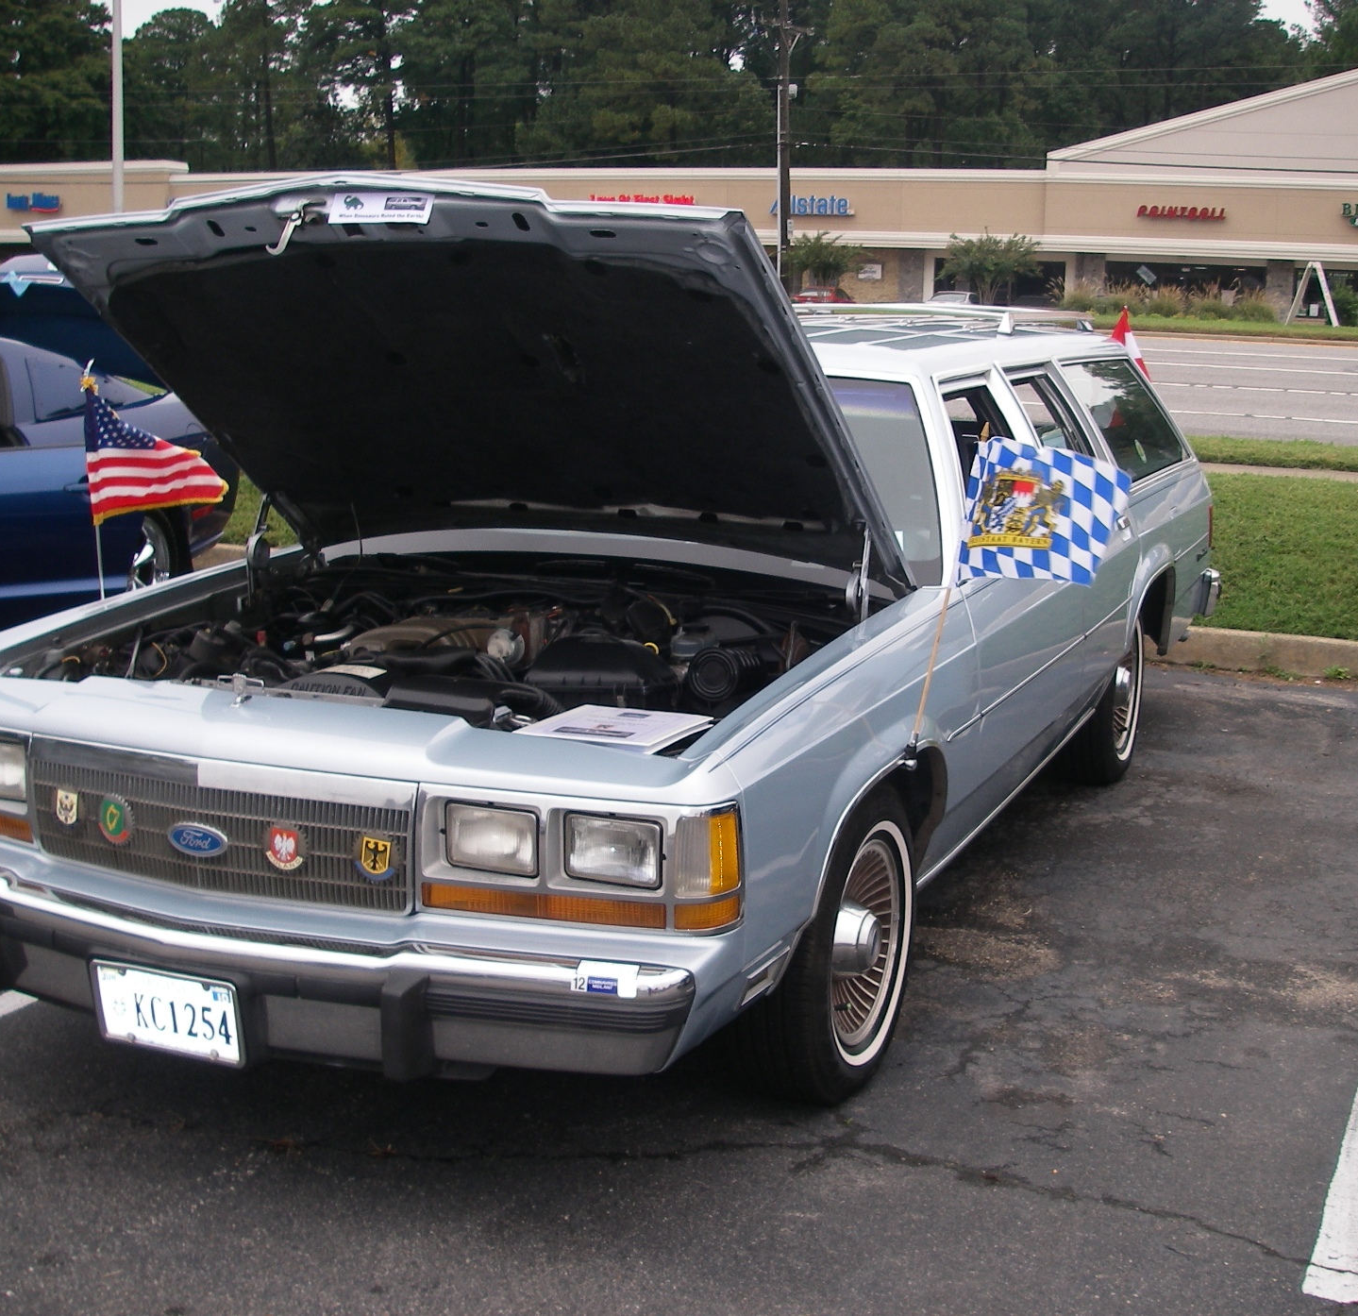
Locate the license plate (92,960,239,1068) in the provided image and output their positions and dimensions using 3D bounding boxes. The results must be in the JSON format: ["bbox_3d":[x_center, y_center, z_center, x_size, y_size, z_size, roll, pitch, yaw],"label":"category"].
[{"bbox_3d":[-0.861,0.599,3.243,0.305,0.154,0.020,5,11,22],"label":"license plate"}]

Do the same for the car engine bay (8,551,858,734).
[{"bbox_3d":[-0.434,0.086,4.080,1.500,0.420,1.300,5,11,22],"label":"car engine bay"}]

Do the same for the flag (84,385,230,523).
[{"bbox_3d":[-1.211,-0.470,4.450,0.350,0.330,0.100,-4,12,-25],"label":"flag"}]

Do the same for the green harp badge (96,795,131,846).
[{"bbox_3d":[-0.967,0.279,3.299,0.075,0.082,0.014,8,13,33],"label":"green harp badge"}]

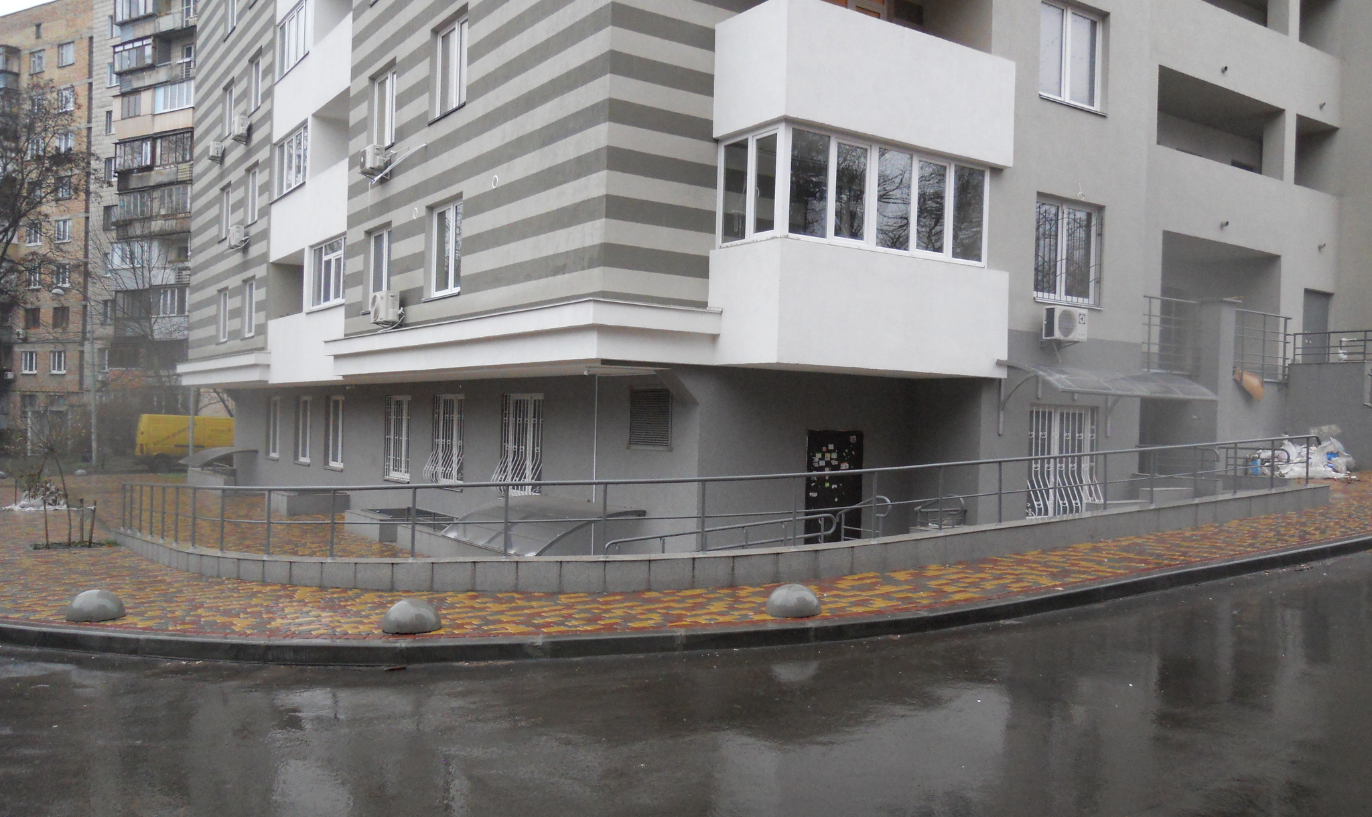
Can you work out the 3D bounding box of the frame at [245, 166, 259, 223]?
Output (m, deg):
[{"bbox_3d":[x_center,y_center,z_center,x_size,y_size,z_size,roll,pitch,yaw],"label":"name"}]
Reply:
[{"bbox_3d":[-11.466,-5.716,29.604,0.150,1.490,1.520,2,-1,-34],"label":"frame"}]

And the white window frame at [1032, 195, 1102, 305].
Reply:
[{"bbox_3d":[5.696,-2.386,16.851,1.610,1.525,0.150,2,-1,-34],"label":"white window frame"}]

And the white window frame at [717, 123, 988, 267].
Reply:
[{"bbox_3d":[2.331,-2.739,15.146,3.690,1.480,1.425,2,-1,-34],"label":"white window frame"}]

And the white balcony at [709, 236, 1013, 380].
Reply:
[{"bbox_3d":[2.428,-1.243,15.178,4.170,1.505,1.492,2,-1,-34],"label":"white balcony"}]

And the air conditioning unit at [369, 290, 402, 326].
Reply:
[{"bbox_3d":[-5.340,-1.782,19.759,0.280,0.540,0.780,2,-1,-34],"label":"air conditioning unit"}]

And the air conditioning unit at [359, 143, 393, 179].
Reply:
[{"bbox_3d":[-5.794,-4.574,20.587,0.280,0.500,0.780,2,-1,-34],"label":"air conditioning unit"}]

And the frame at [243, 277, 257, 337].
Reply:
[{"bbox_3d":[-11.525,-2.697,29.540,0.150,1.510,1.500,2,-1,-34],"label":"frame"}]

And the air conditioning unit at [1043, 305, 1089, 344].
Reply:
[{"bbox_3d":[5.597,-1.217,16.341,0.760,0.490,0.270,2,-1,-34],"label":"air conditioning unit"}]

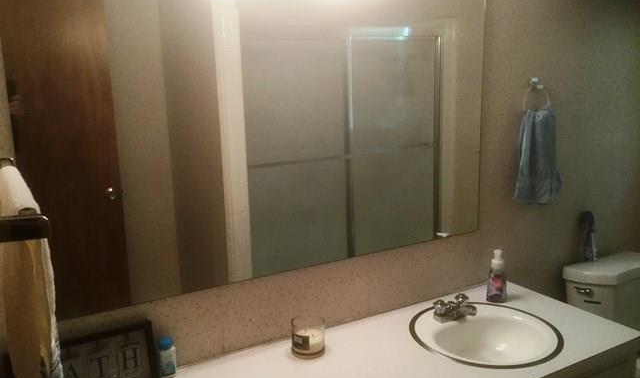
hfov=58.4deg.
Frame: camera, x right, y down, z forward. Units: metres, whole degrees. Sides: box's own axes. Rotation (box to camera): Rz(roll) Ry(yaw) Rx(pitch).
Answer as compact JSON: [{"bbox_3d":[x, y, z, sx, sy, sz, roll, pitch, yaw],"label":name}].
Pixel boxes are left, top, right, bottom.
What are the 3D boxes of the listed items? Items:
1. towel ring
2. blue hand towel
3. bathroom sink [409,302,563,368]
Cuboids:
[{"bbox_3d":[0.805,-0.338,2.146,0.152,0.165,0.060,-7,13,-29],"label":"towel ring"},{"bbox_3d":[0.828,-0.126,2.183,0.210,0.348,0.070,-7,13,-29],"label":"blue hand towel"},{"bbox_3d":[0.525,0.533,1.850,0.490,0.170,0.475,-7,13,-29],"label":"bathroom sink"}]

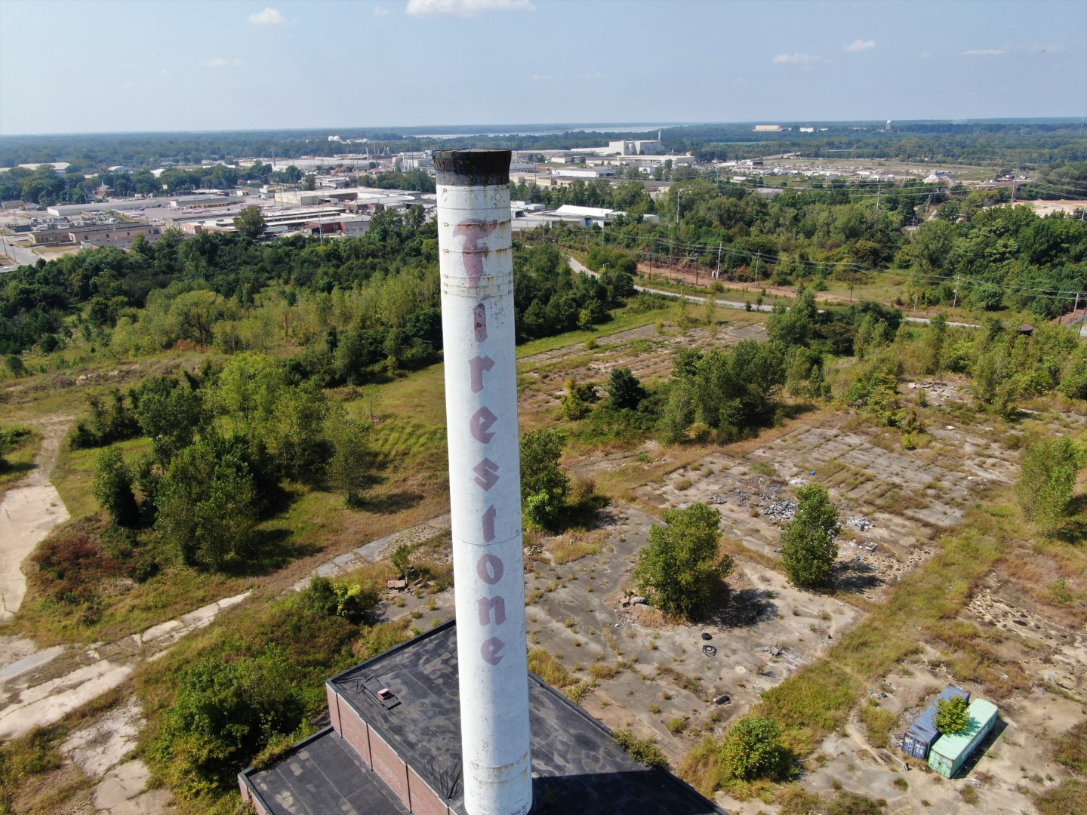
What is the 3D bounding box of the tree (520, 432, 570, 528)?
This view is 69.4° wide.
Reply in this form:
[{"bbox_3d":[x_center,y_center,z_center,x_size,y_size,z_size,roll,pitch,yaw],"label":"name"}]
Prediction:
[{"bbox_3d":[-0.076,12.766,141.424,9.700,18.600,9.700,-1,20,0],"label":"tree"}]

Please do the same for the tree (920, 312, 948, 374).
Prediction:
[{"bbox_3d":[111.139,-18.082,223.099,6.900,17.400,6.900,9,22,26],"label":"tree"}]

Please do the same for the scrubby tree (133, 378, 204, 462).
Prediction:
[{"bbox_3d":[-79.640,3.520,167.650,13.080,20.490,12.430,-11,22,-25],"label":"scrubby tree"}]

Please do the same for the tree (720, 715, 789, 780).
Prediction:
[{"bbox_3d":[23.810,38.400,88.710,7.420,5.620,7.050,6,21,17],"label":"tree"}]

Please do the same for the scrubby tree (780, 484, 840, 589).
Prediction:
[{"bbox_3d":[41.110,20.030,121.260,8.560,17.440,8.130,6,21,20],"label":"scrubby tree"}]

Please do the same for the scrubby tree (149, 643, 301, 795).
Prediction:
[{"bbox_3d":[-35.780,35.490,89.710,15.880,12.200,15.090,-11,22,-25],"label":"scrubby tree"}]

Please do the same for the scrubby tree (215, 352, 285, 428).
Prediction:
[{"bbox_3d":[-71.010,-3.910,190.620,15.820,18.540,15.030,-9,21,-20],"label":"scrubby tree"}]

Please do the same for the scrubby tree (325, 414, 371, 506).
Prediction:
[{"bbox_3d":[-37.466,10.279,150.909,8.200,18.000,8.200,-6,21,-14],"label":"scrubby tree"}]

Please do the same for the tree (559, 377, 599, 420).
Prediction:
[{"bbox_3d":[8.720,-2.210,194.440,9.250,10.340,8.780,0,20,3],"label":"tree"}]

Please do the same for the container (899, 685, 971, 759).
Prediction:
[{"bbox_3d":[47.150,37.550,93.900,12.190,2.590,2.440,-18,26,-39],"label":"container"}]

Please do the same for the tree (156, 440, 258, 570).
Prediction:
[{"bbox_3d":[-55.729,16.389,130.091,16.000,21.300,15.000,-10,22,-24],"label":"tree"}]

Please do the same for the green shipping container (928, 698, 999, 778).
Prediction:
[{"bbox_3d":[49.345,38.611,92.043,12.190,2.590,2.440,-17,26,-38],"label":"green shipping container"}]

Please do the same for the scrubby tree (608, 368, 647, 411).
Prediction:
[{"bbox_3d":[21.250,-4.640,199.570,9.880,11.040,9.380,1,20,6],"label":"scrubby tree"}]

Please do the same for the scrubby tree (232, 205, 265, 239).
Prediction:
[{"bbox_3d":[-194.270,-122.285,518.277,21.300,21.700,20.500,-8,21,-19],"label":"scrubby tree"}]

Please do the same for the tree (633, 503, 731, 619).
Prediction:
[{"bbox_3d":[20.460,22.610,116.540,14.230,16.430,13.520,3,20,10],"label":"tree"}]

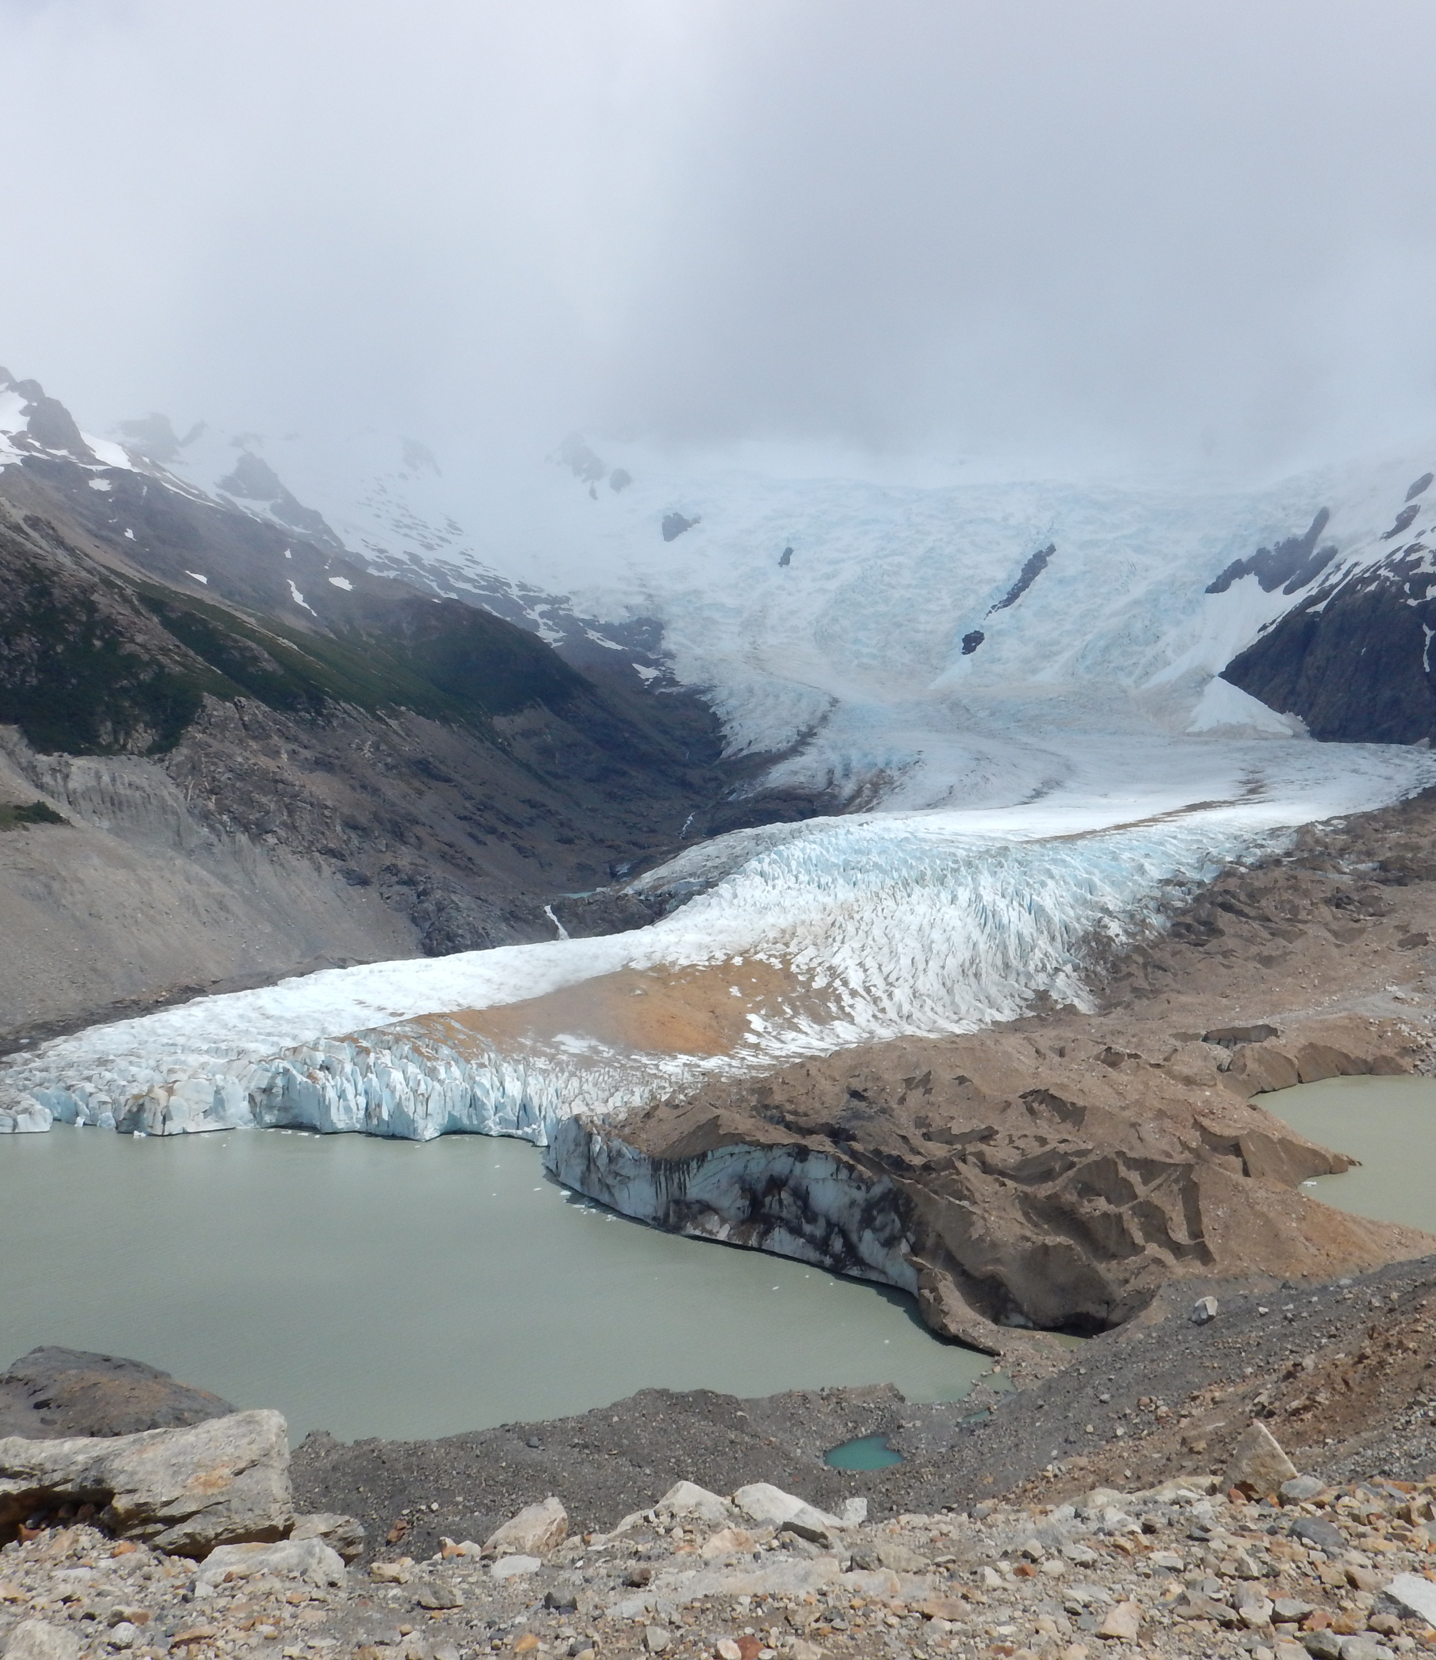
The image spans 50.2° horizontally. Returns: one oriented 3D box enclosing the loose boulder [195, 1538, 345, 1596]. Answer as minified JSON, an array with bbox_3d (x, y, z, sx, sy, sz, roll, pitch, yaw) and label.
[{"bbox_3d":[-1.713,2.828,5.900,0.560,0.180,0.310,0,3,0],"label":"loose boulder"}]

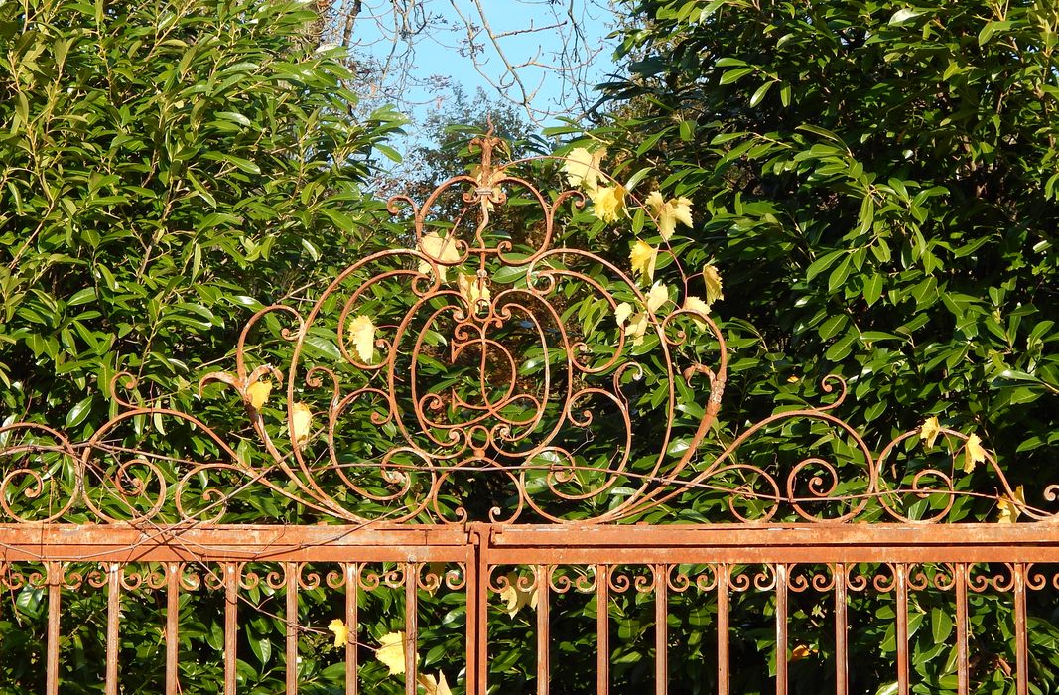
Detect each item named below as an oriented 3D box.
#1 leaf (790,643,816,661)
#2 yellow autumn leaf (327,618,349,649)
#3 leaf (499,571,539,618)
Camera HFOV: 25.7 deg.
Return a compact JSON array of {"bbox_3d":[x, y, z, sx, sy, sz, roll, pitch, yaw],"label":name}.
[{"bbox_3d":[0.639,0.709,5.400,0.065,0.042,0.045,0,-5,0],"label":"leaf"},{"bbox_3d":[-0.391,0.588,4.780,0.047,0.063,0.030,0,-5,0],"label":"yellow autumn leaf"},{"bbox_3d":[-0.019,0.518,4.870,0.091,0.102,0.050,0,-5,0],"label":"leaf"}]

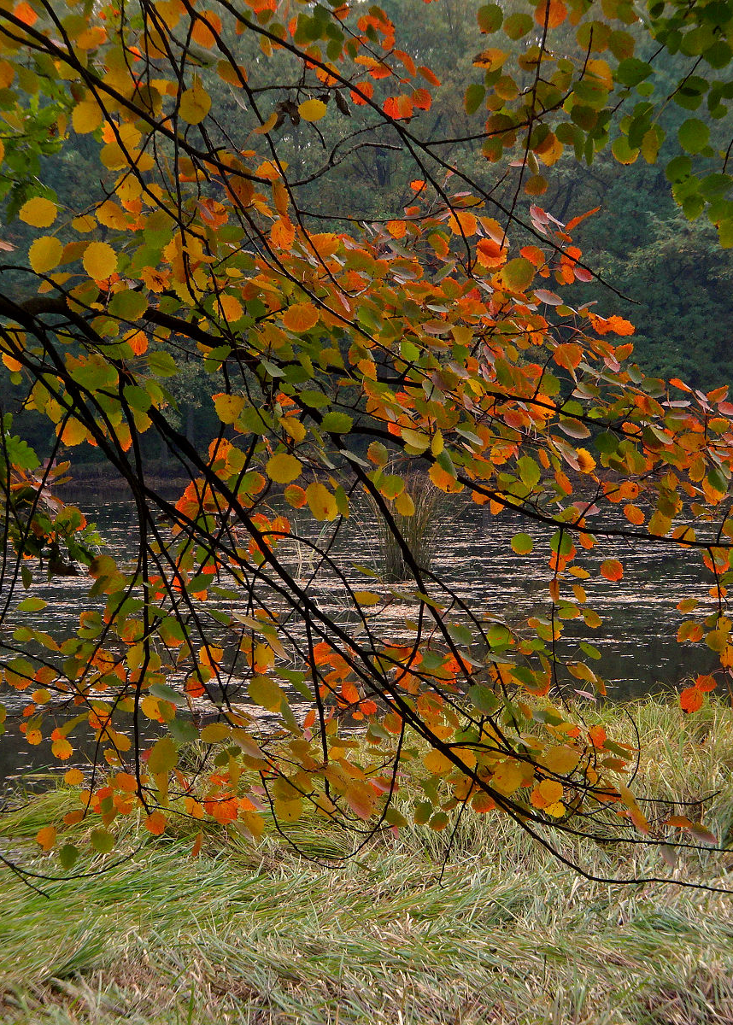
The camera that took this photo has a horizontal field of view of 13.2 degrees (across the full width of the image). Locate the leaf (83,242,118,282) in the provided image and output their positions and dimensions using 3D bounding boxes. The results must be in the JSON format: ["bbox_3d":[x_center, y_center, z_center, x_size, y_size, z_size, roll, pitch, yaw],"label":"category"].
[{"bbox_3d":[-0.370,-0.349,4.400,0.048,0.054,0.008,0,6,0],"label":"leaf"}]

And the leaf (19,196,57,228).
[{"bbox_3d":[-0.457,-0.418,4.400,0.053,0.043,0.012,2,9,0],"label":"leaf"}]

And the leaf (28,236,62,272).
[{"bbox_3d":[-0.446,-0.358,4.400,0.044,0.054,0.010,18,4,-7],"label":"leaf"}]

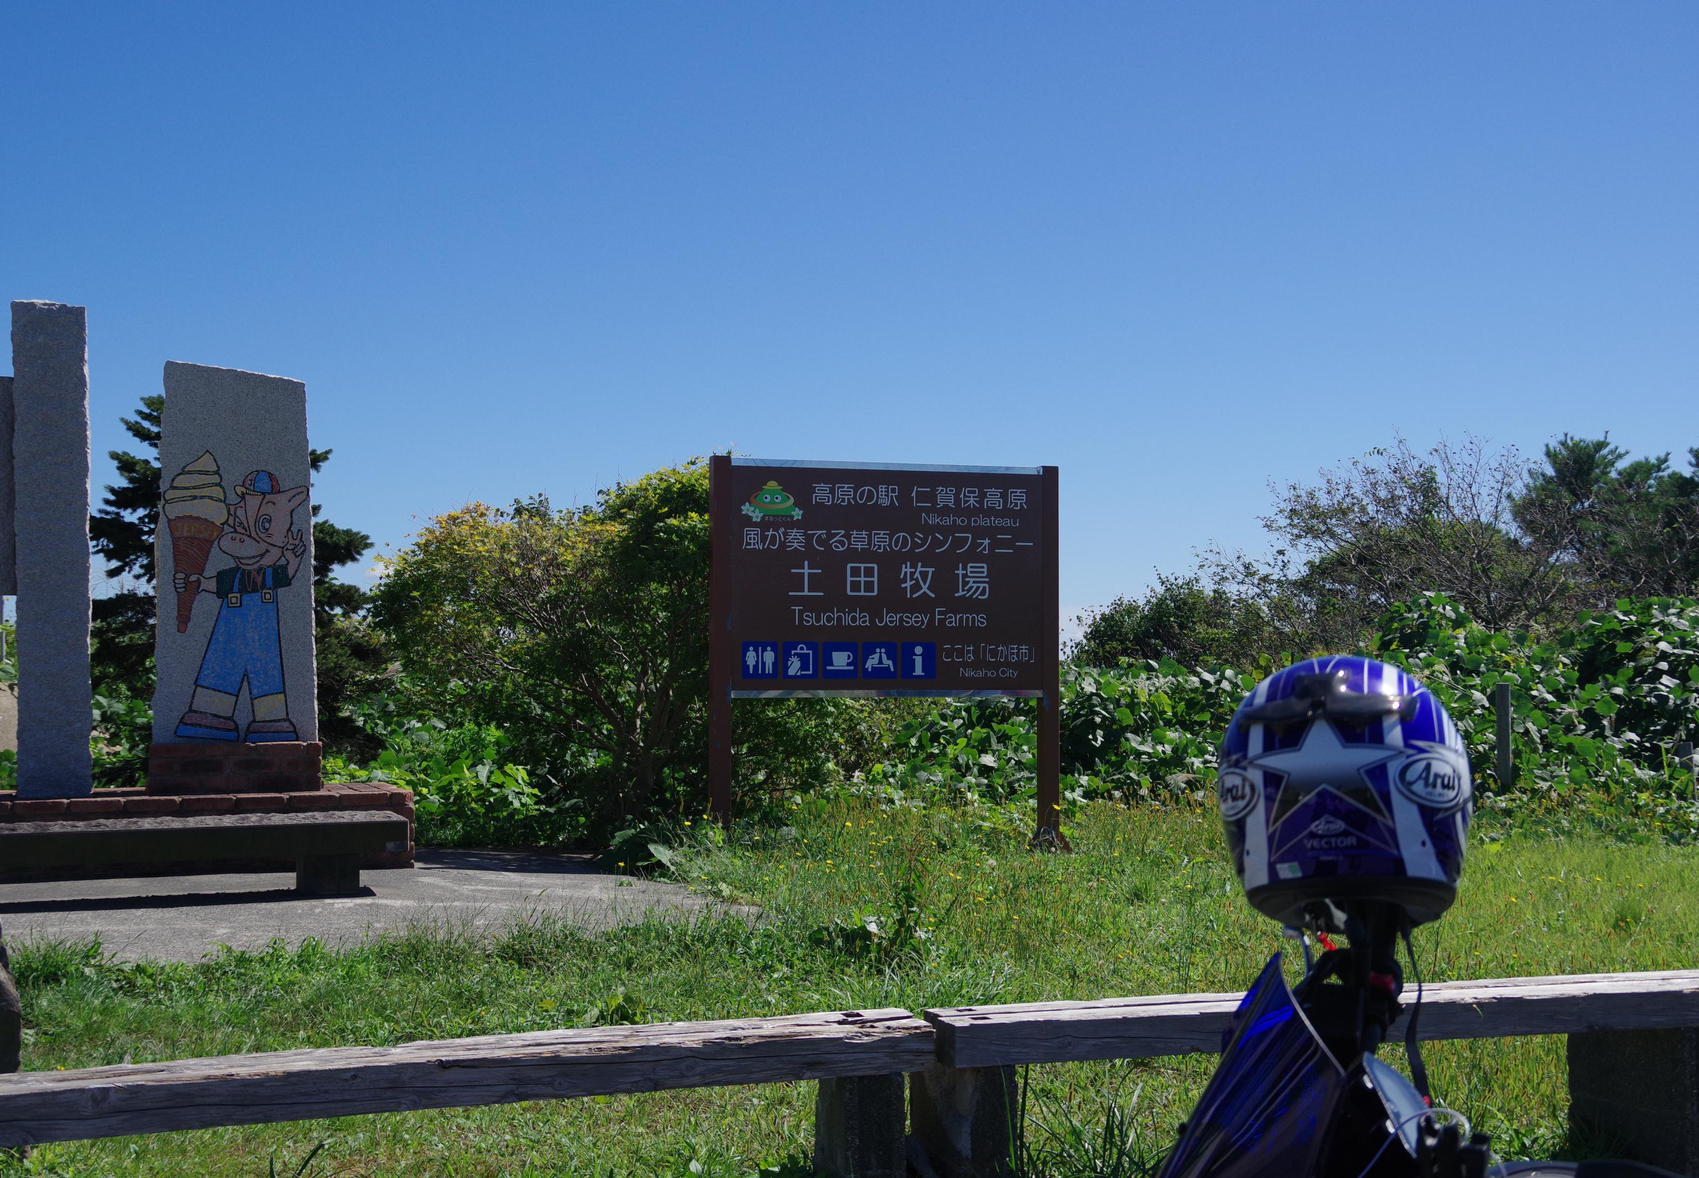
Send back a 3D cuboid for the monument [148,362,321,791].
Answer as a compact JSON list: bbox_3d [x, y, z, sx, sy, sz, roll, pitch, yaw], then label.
[{"bbox_3d":[-2.695,-0.037,9.911,0.720,1.840,0.340,1,-2,-21],"label":"monument"}]

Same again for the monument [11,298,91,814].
[{"bbox_3d":[-3.363,-0.156,9.552,0.315,2.050,0.280,1,-2,-21],"label":"monument"}]

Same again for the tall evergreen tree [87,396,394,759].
[{"bbox_3d":[-4.154,-0.037,15.000,2.150,2.800,2.150,0,-2,0],"label":"tall evergreen tree"}]

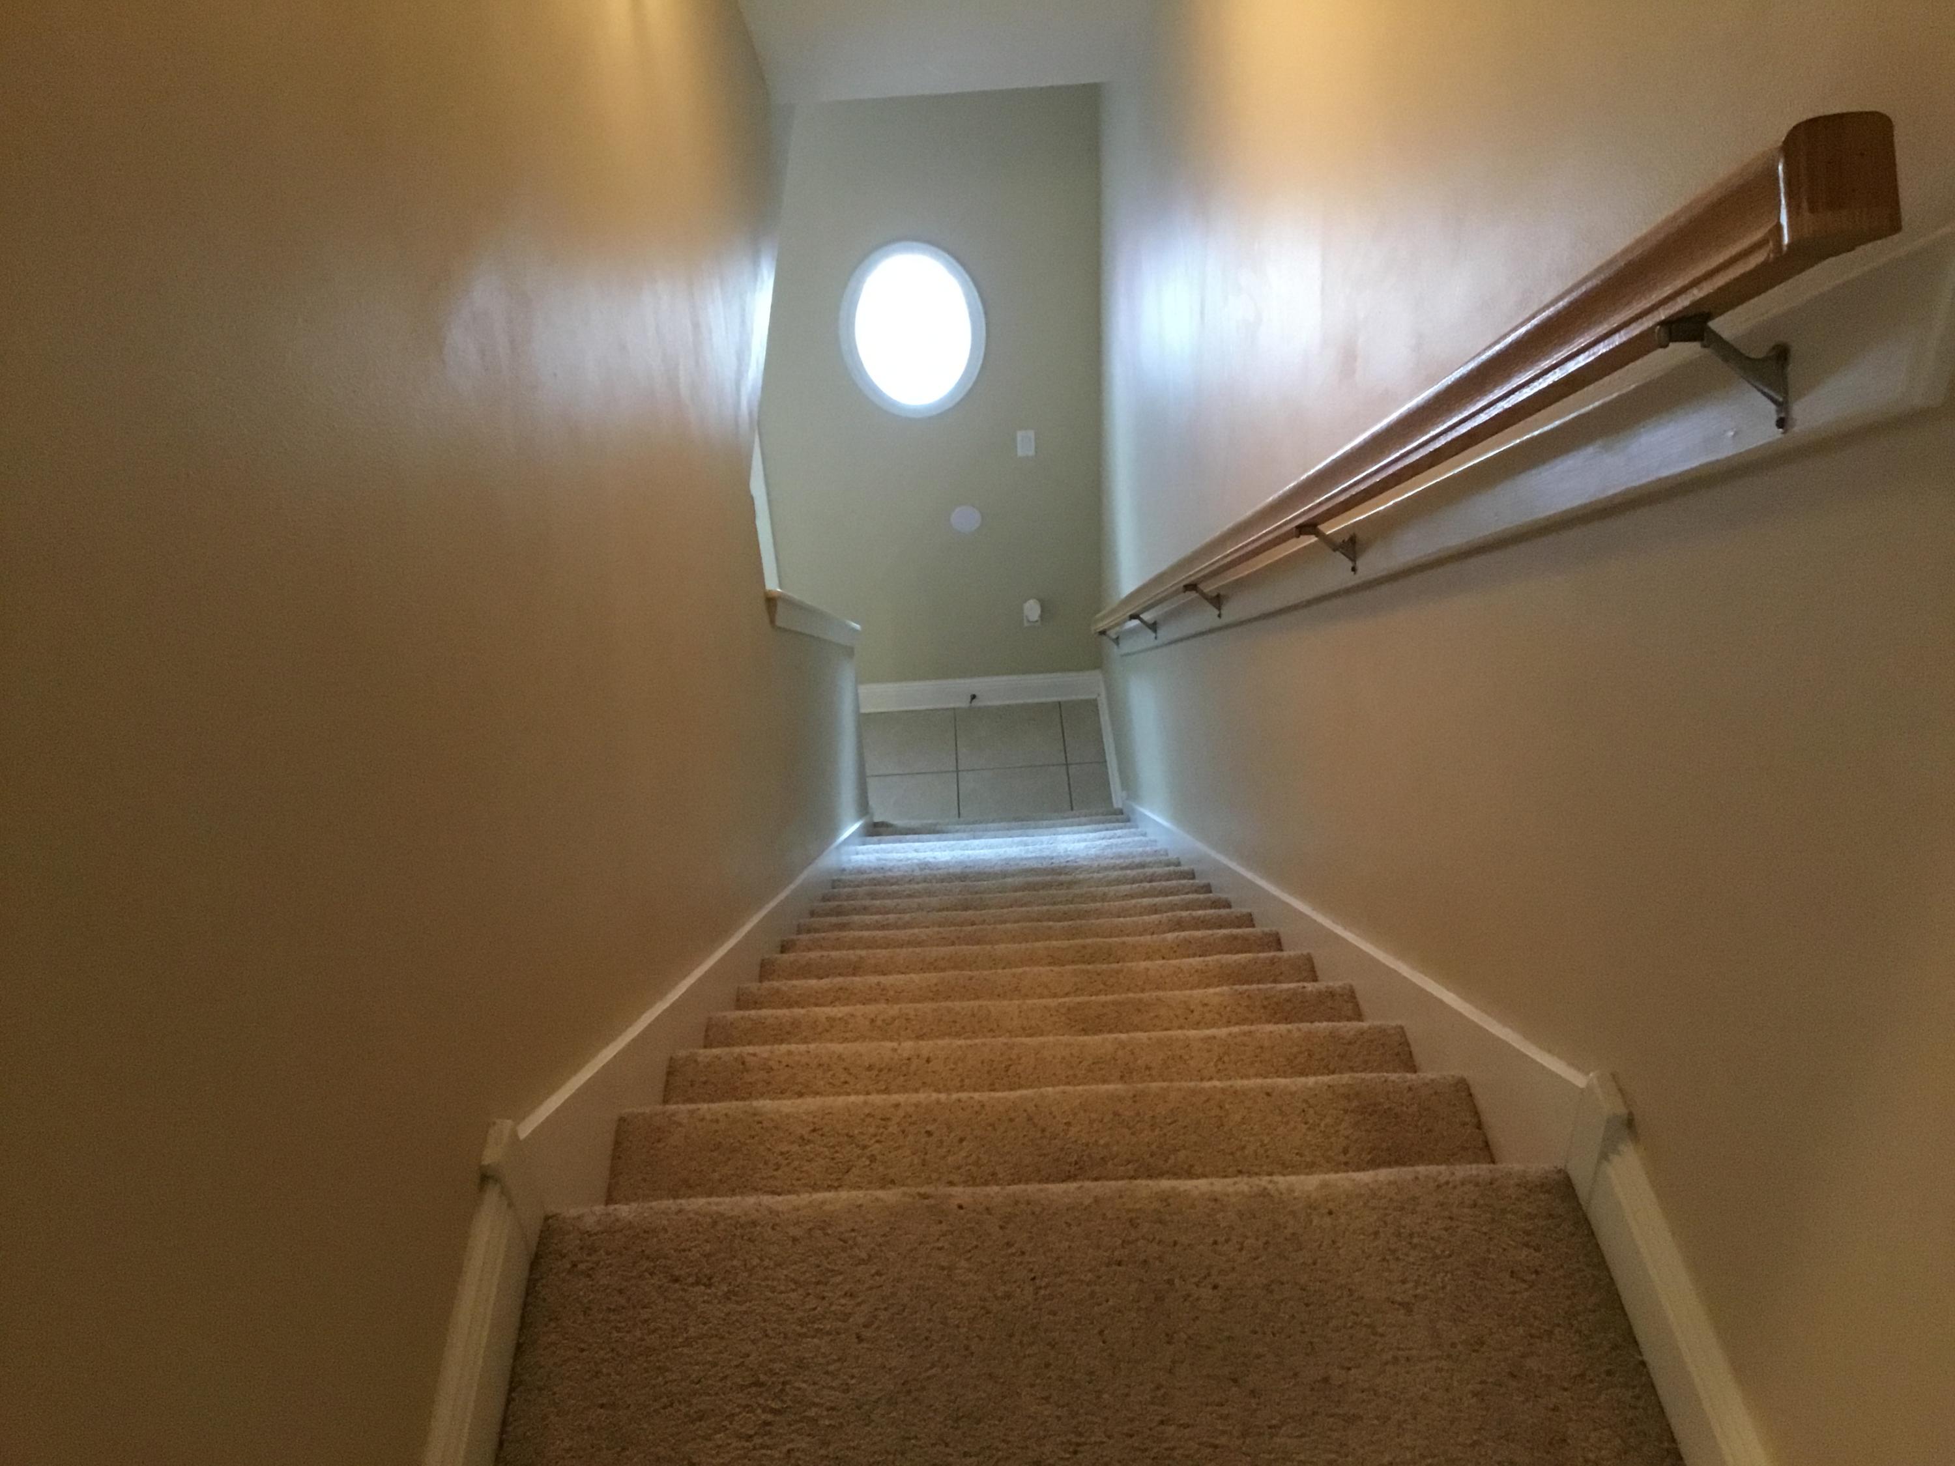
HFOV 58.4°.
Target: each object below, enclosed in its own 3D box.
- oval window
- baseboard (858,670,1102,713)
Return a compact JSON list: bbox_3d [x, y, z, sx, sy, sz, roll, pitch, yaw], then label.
[{"bbox_3d":[-0.236,-1.489,6.480,0.533,0.693,0.070,-3,39,0],"label":"oval window"},{"bbox_3d":[0.010,-0.179,7.534,1.045,0.153,0.020,-3,39,0],"label":"baseboard"}]

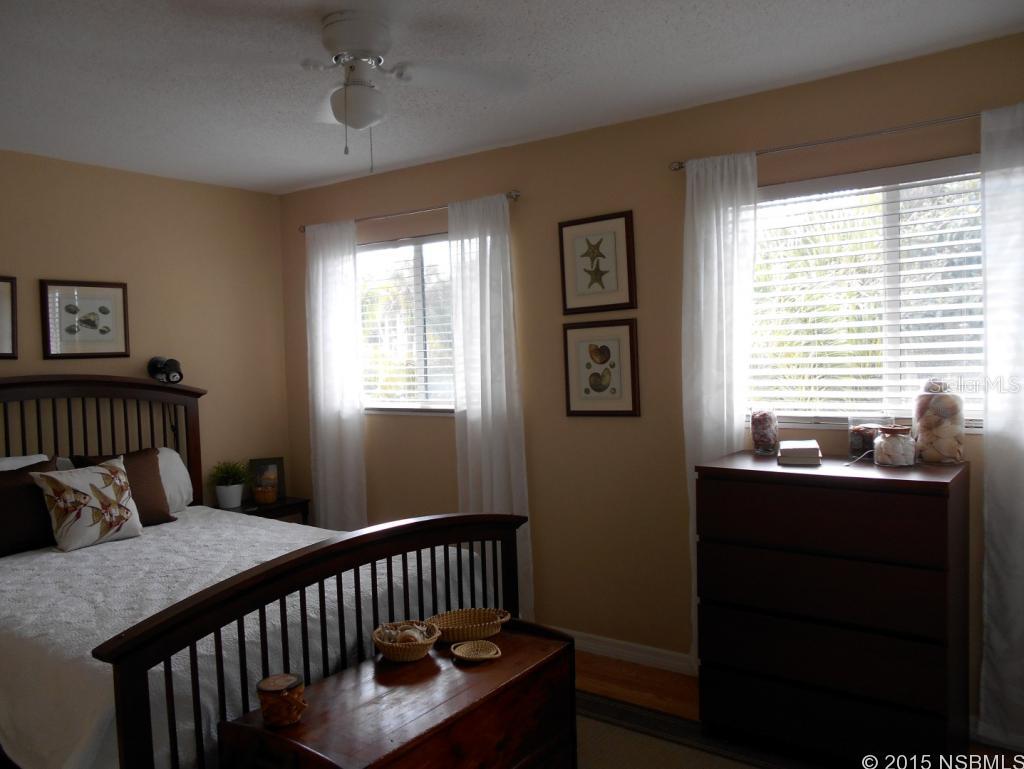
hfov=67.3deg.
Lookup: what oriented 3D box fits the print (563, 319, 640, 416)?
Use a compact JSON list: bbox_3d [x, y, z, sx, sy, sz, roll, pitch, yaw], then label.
[{"bbox_3d":[0.402,-0.071,3.533,0.382,0.438,0.025,0,3,35],"label":"print"}]

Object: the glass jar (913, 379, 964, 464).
[{"bbox_3d":[1.474,0.128,2.657,0.156,0.290,0.156,0,4,36],"label":"glass jar"}]

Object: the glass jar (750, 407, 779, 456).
[{"bbox_3d":[0.995,0.187,3.046,0.100,0.182,0.100,0,3,35],"label":"glass jar"}]

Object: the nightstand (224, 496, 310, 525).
[{"bbox_3d":[-1.444,0.984,4.370,0.410,0.615,0.450,0,3,35],"label":"nightstand"}]

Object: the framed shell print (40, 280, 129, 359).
[{"bbox_3d":[-2.106,-0.316,3.812,0.025,0.374,0.414,0,4,36],"label":"framed shell print"}]

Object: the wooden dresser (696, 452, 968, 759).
[{"bbox_3d":[1.152,0.786,2.765,0.800,1.000,0.480,0,3,37],"label":"wooden dresser"}]

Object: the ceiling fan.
[{"bbox_3d":[-0.467,-0.930,2.327,1.050,0.320,1.050,0,3,35],"label":"ceiling fan"}]

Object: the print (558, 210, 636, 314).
[{"bbox_3d":[0.388,-0.542,3.479,0.374,0.422,0.025,0,4,36],"label":"print"}]

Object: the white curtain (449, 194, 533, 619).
[{"bbox_3d":[-0.097,0.158,3.841,0.460,2.170,0.090,0,3,35],"label":"white curtain"}]

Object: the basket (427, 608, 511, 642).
[{"bbox_3d":[-0.147,0.804,2.589,0.295,0.057,0.190,-2,3,-12],"label":"basket"}]

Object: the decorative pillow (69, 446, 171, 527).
[{"bbox_3d":[-1.864,0.529,3.737,0.140,0.400,0.450,-21,-9,35],"label":"decorative pillow"}]

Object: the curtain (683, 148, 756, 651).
[{"bbox_3d":[0.861,0.160,3.169,0.330,2.170,0.090,0,3,35],"label":"curtain"}]

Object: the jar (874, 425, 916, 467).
[{"bbox_3d":[1.347,0.218,2.721,0.132,0.127,0.132,0,3,35],"label":"jar"}]

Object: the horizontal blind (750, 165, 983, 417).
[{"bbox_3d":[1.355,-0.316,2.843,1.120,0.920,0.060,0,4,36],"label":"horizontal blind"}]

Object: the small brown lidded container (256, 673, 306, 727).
[{"bbox_3d":[-0.592,0.810,1.981,0.116,0.088,0.116,-2,3,0],"label":"small brown lidded container"}]

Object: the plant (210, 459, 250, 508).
[{"bbox_3d":[-1.583,0.559,4.302,0.225,0.265,0.225,0,4,36],"label":"plant"}]

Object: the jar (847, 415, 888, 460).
[{"bbox_3d":[1.301,0.197,2.786,0.150,0.150,0.150,0,4,36],"label":"jar"}]

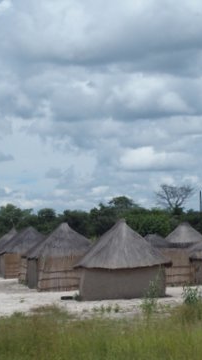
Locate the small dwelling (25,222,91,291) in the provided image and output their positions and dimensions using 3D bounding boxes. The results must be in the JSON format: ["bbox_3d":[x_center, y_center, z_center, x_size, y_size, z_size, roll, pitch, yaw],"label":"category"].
[{"bbox_3d":[-2.295,4.750,66.106,5.100,4.100,5.100,-2,-3,-2],"label":"small dwelling"}]

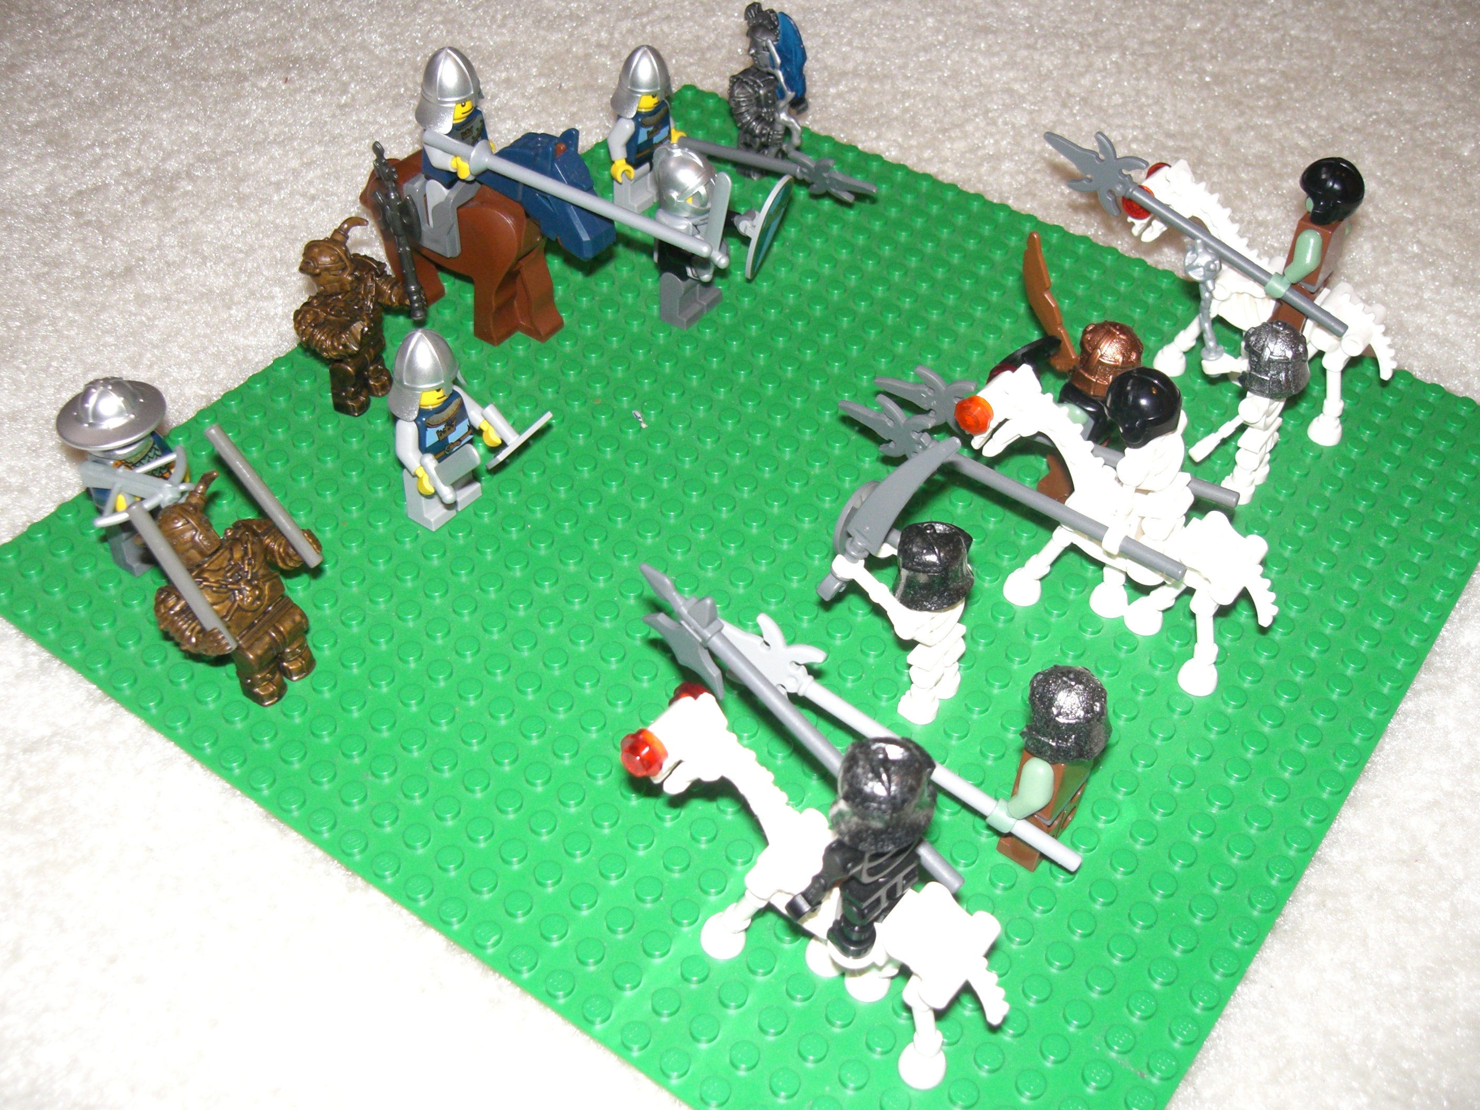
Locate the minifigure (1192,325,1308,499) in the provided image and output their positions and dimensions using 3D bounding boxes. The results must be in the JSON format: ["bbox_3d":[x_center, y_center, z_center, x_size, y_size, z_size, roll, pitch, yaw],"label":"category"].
[{"bbox_3d":[0.110,-0.035,0.355,0.025,0.043,0.024,28,51,23],"label":"minifigure"}]

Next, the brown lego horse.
[{"bbox_3d":[-0.064,-0.080,0.383,0.077,0.057,0.017,28,51,24],"label":"brown lego horse"}]

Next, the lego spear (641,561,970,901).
[{"bbox_3d":[0.008,0.028,0.270,0.004,0.021,0.076,-36,71,-29],"label":"lego spear"}]

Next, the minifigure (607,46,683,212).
[{"bbox_3d":[-0.025,-0.113,0.425,0.019,0.044,0.025,28,51,24],"label":"minifigure"}]

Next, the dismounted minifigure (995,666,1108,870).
[{"bbox_3d":[0.054,0.035,0.281,0.019,0.045,0.024,28,51,24],"label":"dismounted minifigure"}]

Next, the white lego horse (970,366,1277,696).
[{"bbox_3d":[0.075,-0.005,0.320,0.068,0.049,0.017,28,51,23],"label":"white lego horse"}]

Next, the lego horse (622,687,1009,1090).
[{"bbox_3d":[0.013,0.054,0.261,0.068,0.050,0.017,28,51,23],"label":"lego horse"}]

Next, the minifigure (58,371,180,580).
[{"bbox_3d":[-0.123,-0.017,0.328,0.024,0.045,0.024,28,51,23],"label":"minifigure"}]

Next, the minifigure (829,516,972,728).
[{"bbox_3d":[0.032,0.010,0.305,0.028,0.046,0.022,28,51,24],"label":"minifigure"}]

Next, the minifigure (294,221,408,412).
[{"bbox_3d":[-0.087,-0.054,0.366,0.019,0.043,0.028,28,51,23],"label":"minifigure"}]

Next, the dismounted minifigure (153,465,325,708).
[{"bbox_3d":[-0.097,0.006,0.307,0.024,0.044,0.030,19,47,33],"label":"dismounted minifigure"}]

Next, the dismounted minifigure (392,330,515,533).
[{"bbox_3d":[-0.063,-0.026,0.338,0.021,0.046,0.025,28,51,24],"label":"dismounted minifigure"}]

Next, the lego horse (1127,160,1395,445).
[{"bbox_3d":[0.120,-0.059,0.373,0.067,0.049,0.017,28,51,23],"label":"lego horse"}]

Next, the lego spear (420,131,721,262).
[{"bbox_3d":[-0.036,-0.075,0.341,0.084,0.009,0.009,28,51,24],"label":"lego spear"}]

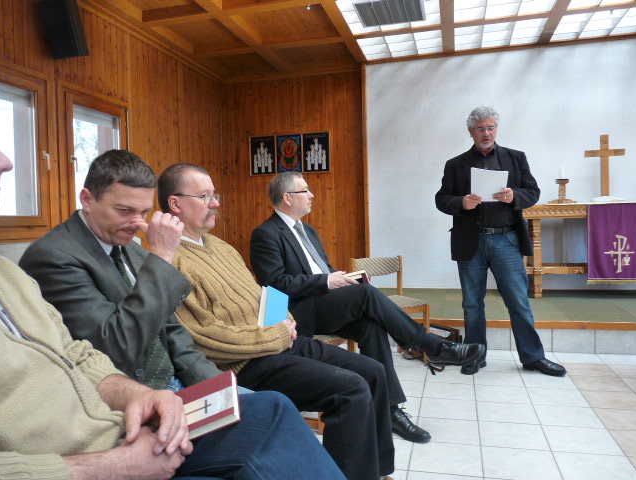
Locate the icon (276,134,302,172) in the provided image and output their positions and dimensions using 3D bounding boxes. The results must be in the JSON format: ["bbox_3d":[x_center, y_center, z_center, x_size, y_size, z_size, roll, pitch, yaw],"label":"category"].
[{"bbox_3d":[-0.359,-1.091,6.340,0.342,0.479,0.030,-1,2,16],"label":"icon"}]

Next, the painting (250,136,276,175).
[{"bbox_3d":[-0.697,-1.083,6.434,0.341,0.492,0.030,-1,2,16],"label":"painting"}]

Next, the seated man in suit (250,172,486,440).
[{"bbox_3d":[0.195,0.302,2.450,1.080,1.300,0.580,-1,2,32],"label":"seated man in suit"}]

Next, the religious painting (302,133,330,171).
[{"bbox_3d":[-0.013,-1.090,6.244,0.358,0.489,0.030,-1,2,16],"label":"religious painting"}]

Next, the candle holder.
[{"bbox_3d":[2.501,-0.494,5.124,0.265,0.263,0.252,-1,2,16],"label":"candle holder"}]

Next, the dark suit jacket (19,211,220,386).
[{"bbox_3d":[-0.540,0.213,1.400,0.480,0.600,0.550,-1,2,20],"label":"dark suit jacket"}]

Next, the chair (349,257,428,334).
[{"bbox_3d":[0.516,0.520,3.737,0.450,0.770,0.530,-2,2,-12],"label":"chair"}]

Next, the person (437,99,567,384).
[{"bbox_3d":[1.226,0.004,3.316,0.830,1.786,0.480,-1,2,18],"label":"person"}]

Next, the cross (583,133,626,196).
[{"bbox_3d":[2.933,-0.739,5.099,0.372,0.670,0.060,-1,2,16],"label":"cross"}]

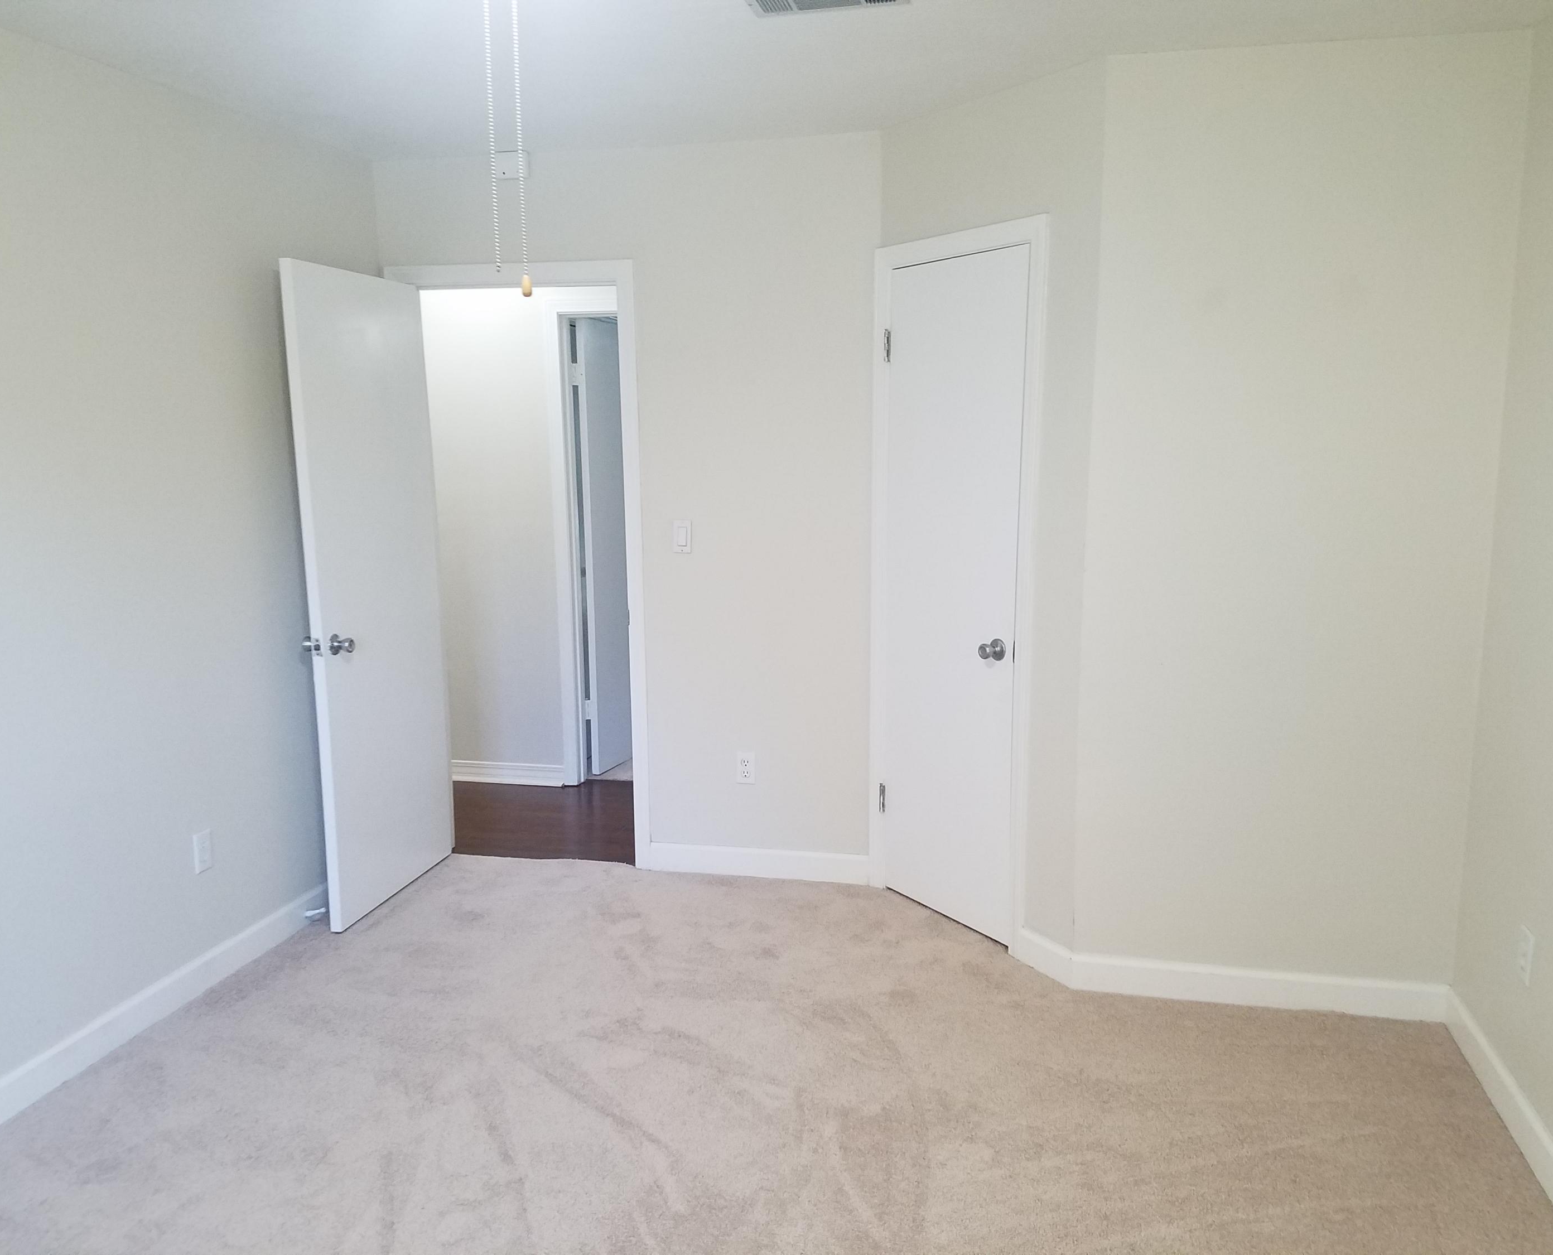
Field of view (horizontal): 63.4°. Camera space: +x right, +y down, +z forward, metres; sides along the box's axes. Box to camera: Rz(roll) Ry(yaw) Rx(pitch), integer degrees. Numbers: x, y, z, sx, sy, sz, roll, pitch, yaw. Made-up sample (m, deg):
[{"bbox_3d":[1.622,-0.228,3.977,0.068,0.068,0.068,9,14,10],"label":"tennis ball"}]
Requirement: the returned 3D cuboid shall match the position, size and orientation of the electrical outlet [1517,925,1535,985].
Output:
[{"bbox_3d":[1.632,0.716,2.747,0.009,0.114,0.074,2,10,13],"label":"electrical outlet"}]

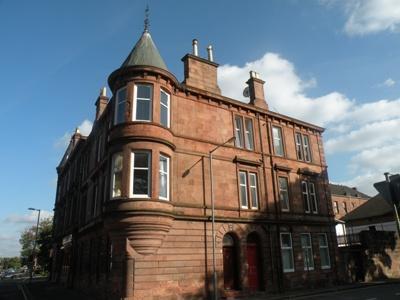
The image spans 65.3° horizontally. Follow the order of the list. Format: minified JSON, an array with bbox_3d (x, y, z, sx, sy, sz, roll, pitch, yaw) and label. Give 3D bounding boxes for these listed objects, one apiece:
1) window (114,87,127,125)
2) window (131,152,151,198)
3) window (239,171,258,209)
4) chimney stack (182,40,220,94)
[{"bbox_3d":[-3.888,-2.205,15.527,0.938,2.144,0.170,-14,-22,31],"label":"window"},{"bbox_3d":[-2.586,1.096,13.675,0.950,2.080,0.200,2,-18,-10],"label":"window"},{"bbox_3d":[2.696,2.262,17.410,1.380,2.080,0.200,10,-21,-32],"label":"window"},{"bbox_3d":[0.073,-4.687,18.213,2.300,3.250,0.650,10,-21,-32],"label":"chimney stack"}]

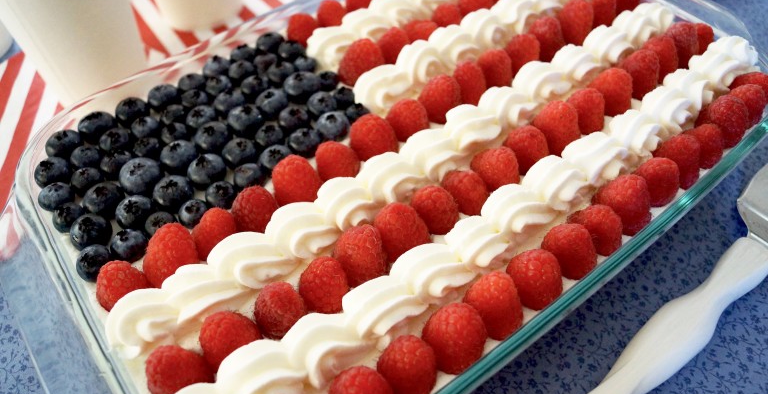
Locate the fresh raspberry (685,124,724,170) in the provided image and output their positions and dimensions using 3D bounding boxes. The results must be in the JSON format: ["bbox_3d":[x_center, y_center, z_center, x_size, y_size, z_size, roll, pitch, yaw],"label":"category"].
[{"bbox_3d":[0.138,-0.021,0.248,0.017,0.021,0.017,-32,57,-18],"label":"fresh raspberry"}]

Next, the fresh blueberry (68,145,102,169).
[{"bbox_3d":[-0.143,-0.019,0.276,0.014,0.011,0.014,-32,56,-18],"label":"fresh blueberry"}]

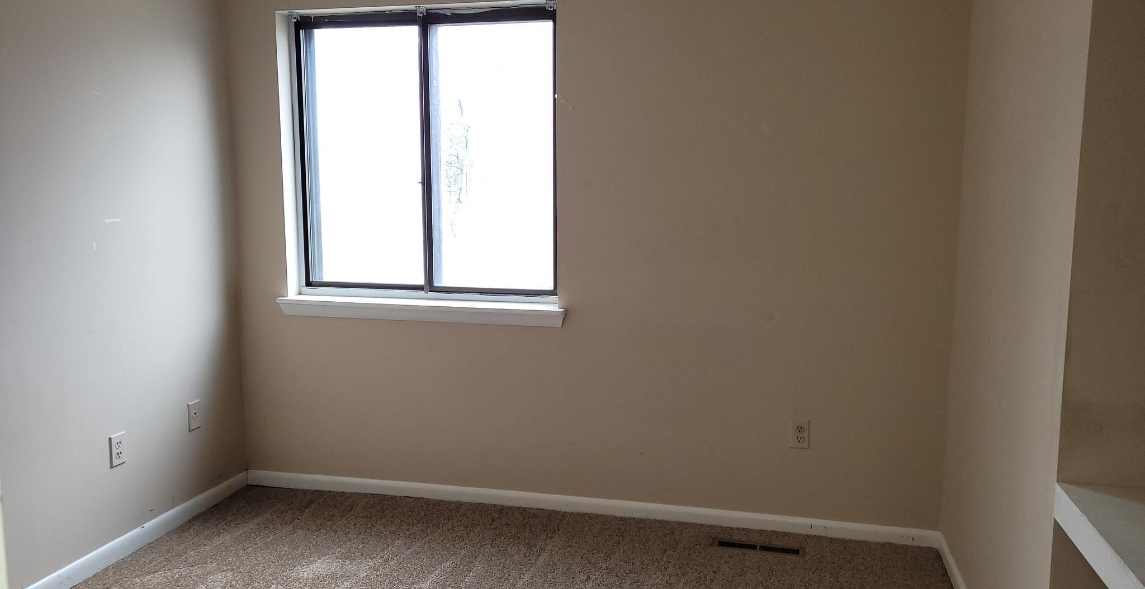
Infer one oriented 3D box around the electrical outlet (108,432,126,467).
[{"bbox_3d":[-1.656,0.567,3.141,0.010,0.115,0.071,2,8,14],"label":"electrical outlet"}]

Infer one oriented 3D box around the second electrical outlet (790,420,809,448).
[{"bbox_3d":[0.866,0.535,3.272,0.071,0.115,0.010,2,8,14],"label":"second electrical outlet"}]

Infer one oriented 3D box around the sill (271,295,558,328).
[{"bbox_3d":[-0.639,0.070,3.622,1.290,0.080,0.120,2,8,14],"label":"sill"}]

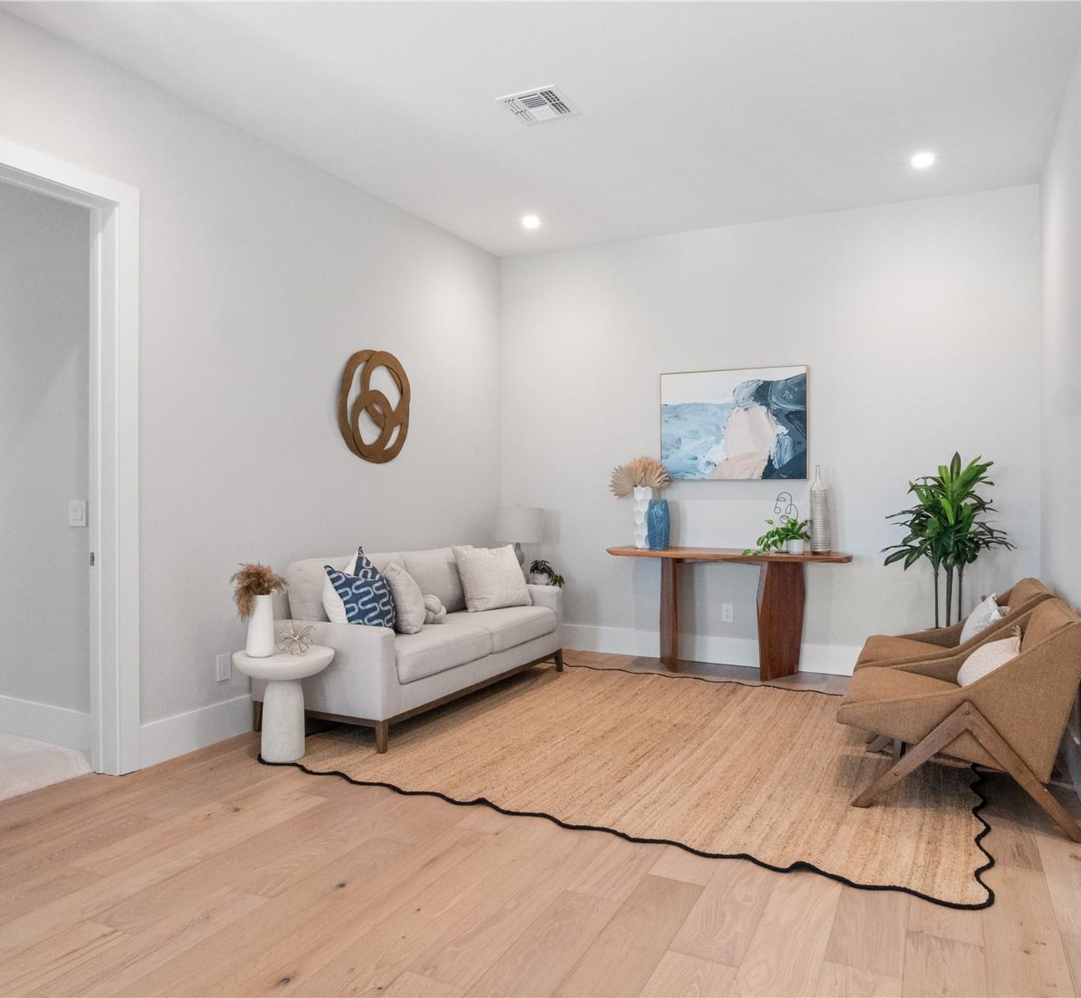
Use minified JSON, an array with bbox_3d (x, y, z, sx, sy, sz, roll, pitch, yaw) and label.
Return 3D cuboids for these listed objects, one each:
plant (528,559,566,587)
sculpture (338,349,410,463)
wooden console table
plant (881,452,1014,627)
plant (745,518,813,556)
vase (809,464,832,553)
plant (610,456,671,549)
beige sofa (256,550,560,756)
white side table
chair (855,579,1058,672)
[{"bbox_3d":[0.049,0.541,5.578,0.251,0.211,0.201,0,0,25],"label":"plant"},{"bbox_3d":[-1.016,-0.569,4.723,0.055,0.683,0.643,0,0,28],"label":"sculpture"},{"bbox_3d":[1.253,0.765,5.216,1.570,0.810,0.390,1,1,25],"label":"wooden console table"},{"bbox_3d":[2.352,0.454,4.472,0.704,1.427,0.643,0,0,25],"label":"plant"},{"bbox_3d":[1.555,0.251,5.028,0.380,0.240,0.250,1,1,25],"label":"plant"},{"bbox_3d":[1.850,0.072,5.075,0.140,0.590,0.140,1,1,25],"label":"vase"},{"bbox_3d":[0.695,0.025,5.357,0.402,0.643,0.271,0,0,25],"label":"plant"},{"bbox_3d":[-0.646,0.745,4.587,0.814,0.854,1.899,0,0,28],"label":"beige sofa"},{"bbox_3d":[-1.185,0.947,3.536,0.460,0.470,0.460,0,1,0],"label":"white side table"},{"bbox_3d":[2.055,0.795,3.879,0.834,0.764,0.734,0,0,26],"label":"chair"}]

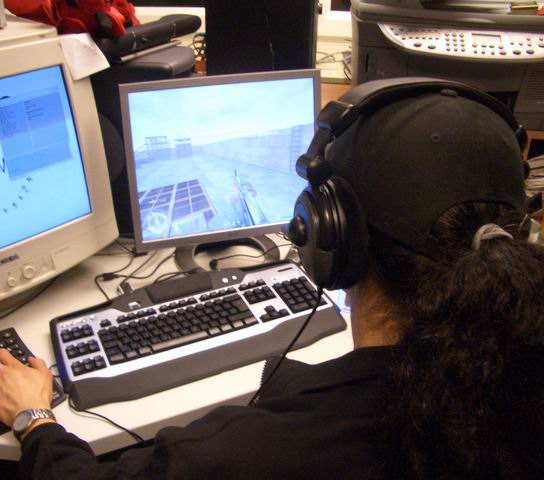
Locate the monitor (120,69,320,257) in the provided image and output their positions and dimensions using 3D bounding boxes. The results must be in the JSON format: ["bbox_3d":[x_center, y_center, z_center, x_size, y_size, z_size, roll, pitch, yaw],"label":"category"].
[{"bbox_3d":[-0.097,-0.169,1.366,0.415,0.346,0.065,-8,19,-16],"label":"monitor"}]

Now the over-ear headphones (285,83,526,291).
[{"bbox_3d":[0.132,-0.049,0.602,0.222,0.200,0.100,3,9,-16],"label":"over-ear headphones"}]

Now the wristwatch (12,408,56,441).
[{"bbox_3d":[-0.351,0.276,0.958,0.037,0.050,0.060,24,69,34],"label":"wristwatch"}]

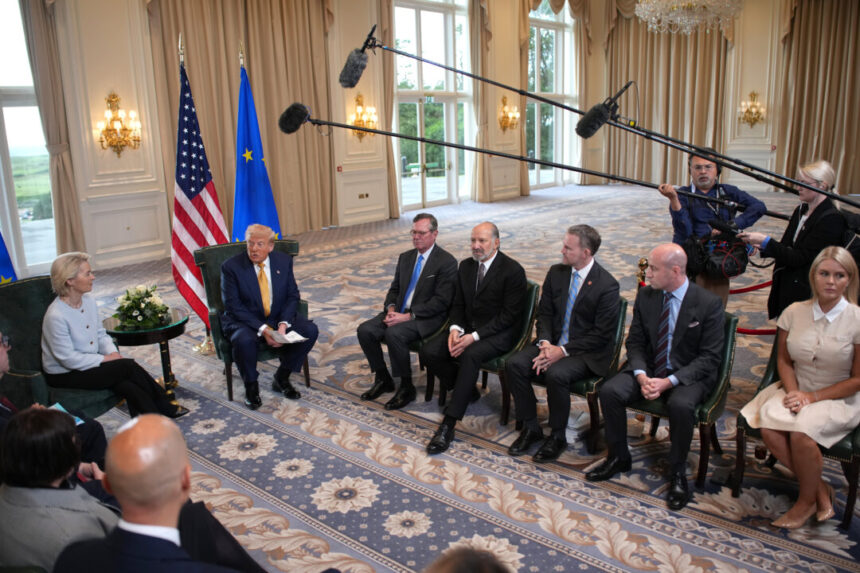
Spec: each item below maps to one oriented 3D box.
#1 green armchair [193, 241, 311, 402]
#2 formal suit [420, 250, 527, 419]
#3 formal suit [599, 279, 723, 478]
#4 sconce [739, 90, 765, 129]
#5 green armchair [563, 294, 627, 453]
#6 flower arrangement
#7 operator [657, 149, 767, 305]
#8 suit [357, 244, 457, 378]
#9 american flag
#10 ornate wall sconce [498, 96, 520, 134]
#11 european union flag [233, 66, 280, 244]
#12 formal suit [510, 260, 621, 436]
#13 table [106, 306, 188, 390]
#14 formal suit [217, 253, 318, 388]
[{"bbox_3d":[-1.357,0.227,5.275,0.790,1.060,0.790,-8,14,-22],"label":"green armchair"},{"bbox_3d":[0.308,0.310,4.422,0.545,0.959,0.686,9,17,40],"label":"formal suit"},{"bbox_3d":[1.270,0.469,3.624,0.620,0.921,0.508,-13,17,-39],"label":"formal suit"},{"bbox_3d":[8.512,-4.641,17.557,0.658,0.987,0.376,9,17,40],"label":"sconce"},{"bbox_3d":[0.903,0.471,4.185,0.573,0.891,0.583,9,17,40],"label":"green armchair"},{"bbox_3d":[-2.179,0.132,5.005,0.430,0.320,0.410,-8,13,-22],"label":"flower arrangement"},{"bbox_3d":[1.875,-0.068,4.560,0.700,1.730,0.500,2,13,19],"label":"operator"},{"bbox_3d":[-0.127,0.206,4.967,0.750,0.960,0.600,-14,17,-43],"label":"suit"},{"bbox_3d":[-2.015,-0.802,5.897,0.536,2.312,0.338,-7,14,-18],"label":"american flag"},{"bbox_3d":[2.242,-4.673,18.188,0.376,1.034,0.639,9,17,40],"label":"ornate wall sconce"},{"bbox_3d":[-1.614,-0.914,6.368,0.526,2.256,0.338,-6,13,-13],"label":"european union flag"},{"bbox_3d":[0.852,0.340,4.157,0.600,0.970,0.760,8,16,41],"label":"formal suit"},{"bbox_3d":[-2.159,0.553,5.185,0.680,0.600,0.680,-8,13,-22],"label":"table"},{"bbox_3d":[-1.236,0.226,5.094,0.680,0.970,0.740,-5,13,-12],"label":"formal suit"}]

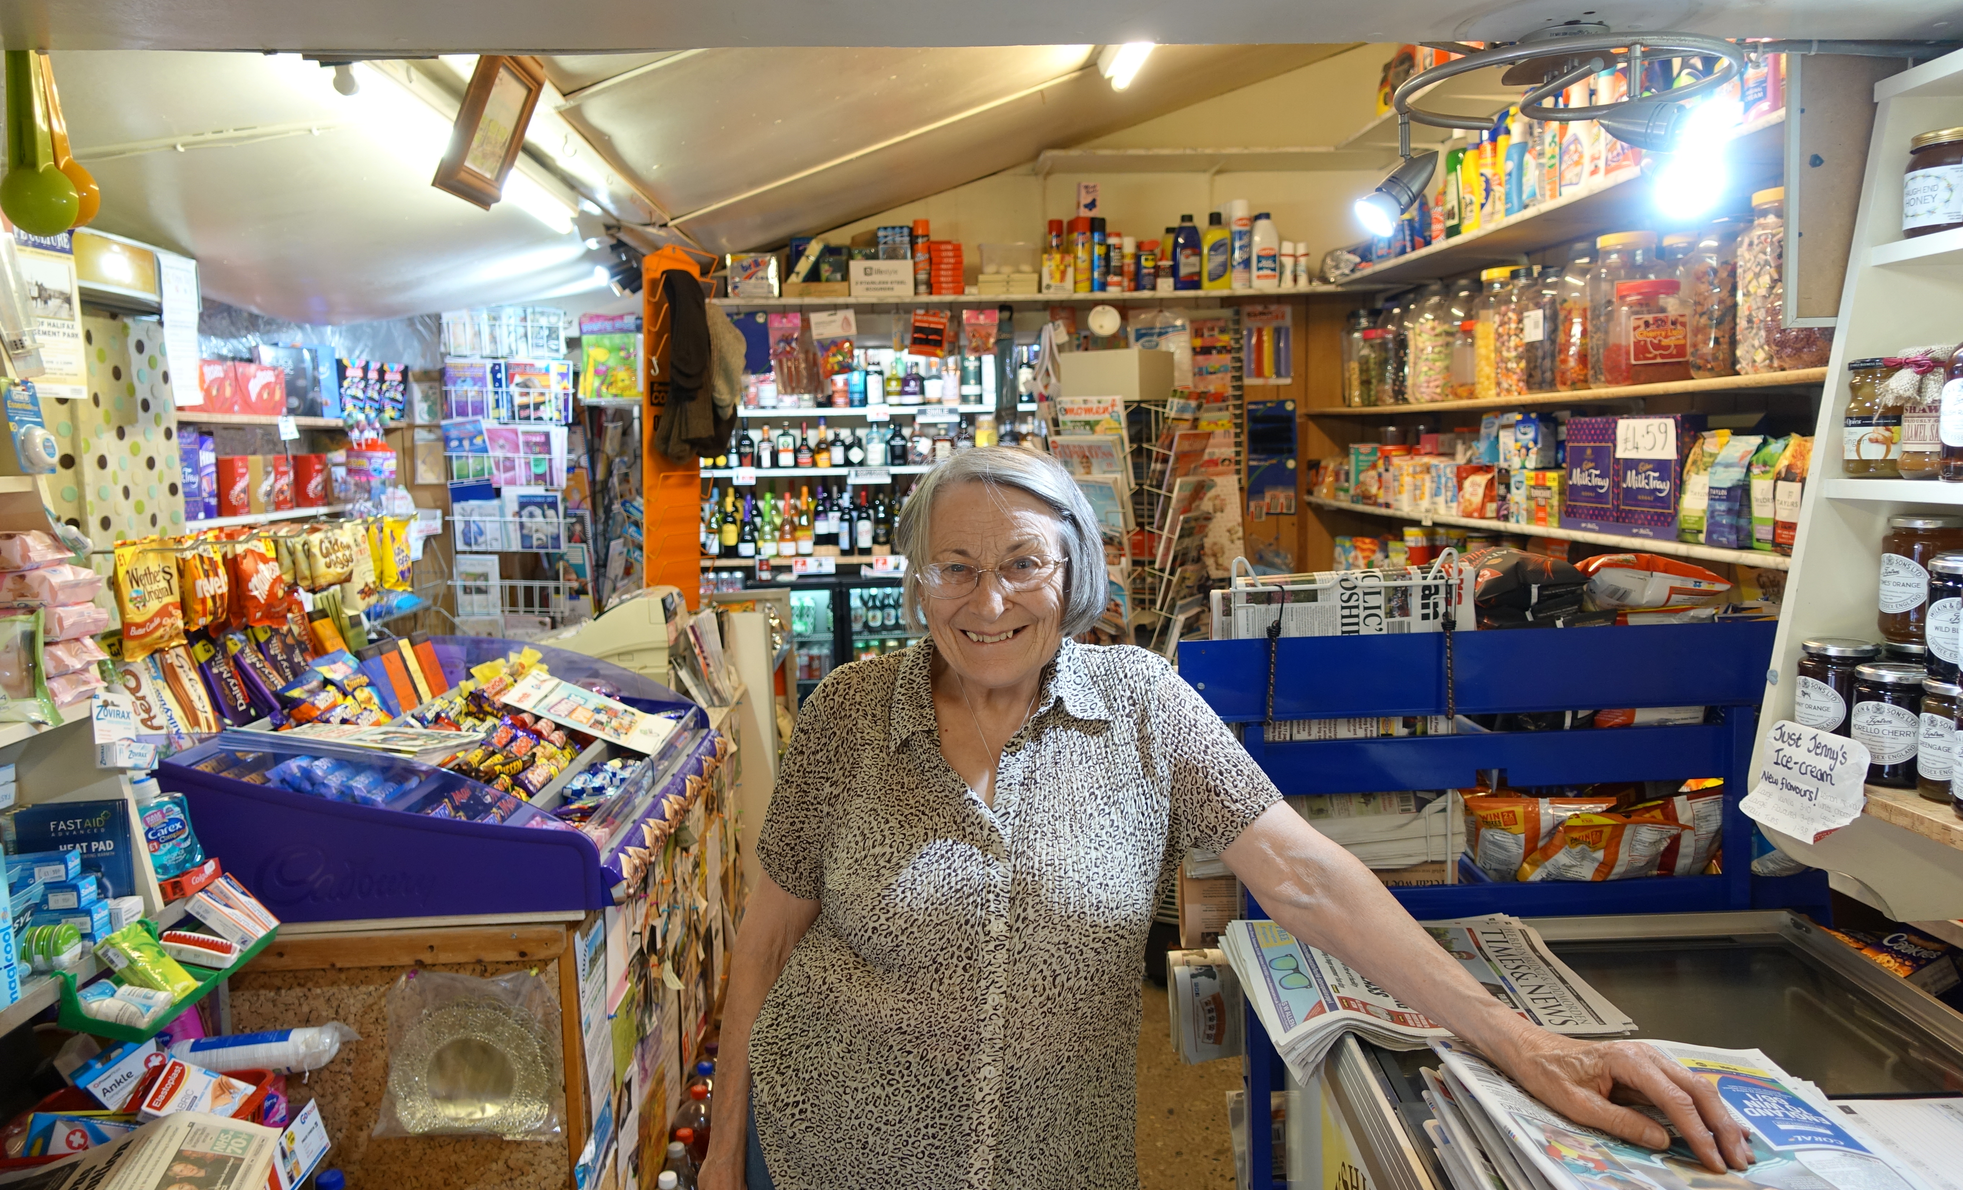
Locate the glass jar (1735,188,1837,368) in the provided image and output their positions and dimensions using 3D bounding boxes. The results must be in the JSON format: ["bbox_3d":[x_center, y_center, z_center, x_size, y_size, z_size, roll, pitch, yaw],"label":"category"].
[{"bbox_3d":[1.205,-0.467,1.960,0.130,0.277,0.130,-2,6,0],"label":"glass jar"}]

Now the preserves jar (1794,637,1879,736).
[{"bbox_3d":[0.821,0.110,1.251,0.073,0.120,0.073,3,7,42],"label":"preserves jar"}]

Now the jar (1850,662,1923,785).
[{"bbox_3d":[0.891,0.124,1.272,0.071,0.110,0.071,4,8,35],"label":"jar"}]

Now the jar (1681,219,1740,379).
[{"bbox_3d":[1.194,-0.475,2.057,0.130,0.270,0.130,-1,7,0],"label":"jar"}]

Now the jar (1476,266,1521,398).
[{"bbox_3d":[1.152,-0.569,2.861,0.130,0.270,0.130,-1,7,0],"label":"jar"}]

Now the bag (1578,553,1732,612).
[{"bbox_3d":[1.124,-0.020,2.173,0.225,0.090,0.270,3,0,32],"label":"bag"}]

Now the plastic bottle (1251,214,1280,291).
[{"bbox_3d":[0.859,-1.035,3.950,0.083,0.234,0.062,-2,6,-3],"label":"plastic bottle"}]

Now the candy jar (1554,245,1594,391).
[{"bbox_3d":[1.171,-0.526,2.494,0.130,0.270,0.130,-1,7,0],"label":"candy jar"}]

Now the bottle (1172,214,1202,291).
[{"bbox_3d":[0.620,-1.033,3.950,0.081,0.230,0.060,-2,6,-3],"label":"bottle"}]

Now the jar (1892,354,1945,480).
[{"bbox_3d":[0.915,-0.173,1.257,0.060,0.122,0.060,4,8,36],"label":"jar"}]

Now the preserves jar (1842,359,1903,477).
[{"bbox_3d":[0.859,-0.168,1.244,0.061,0.113,0.061,3,7,42],"label":"preserves jar"}]

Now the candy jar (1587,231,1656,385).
[{"bbox_3d":[1.172,-0.514,2.370,0.130,0.275,0.130,-2,6,0],"label":"candy jar"}]

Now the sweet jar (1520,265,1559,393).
[{"bbox_3d":[1.167,-0.538,2.670,0.122,0.255,0.122,-2,6,0],"label":"sweet jar"}]

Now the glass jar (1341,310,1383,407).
[{"bbox_3d":[1.106,-0.672,3.756,0.130,0.270,0.130,-1,7,0],"label":"glass jar"}]

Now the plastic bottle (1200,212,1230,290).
[{"bbox_3d":[0.717,-1.052,3.998,0.088,0.236,0.055,-1,7,-3],"label":"plastic bottle"}]

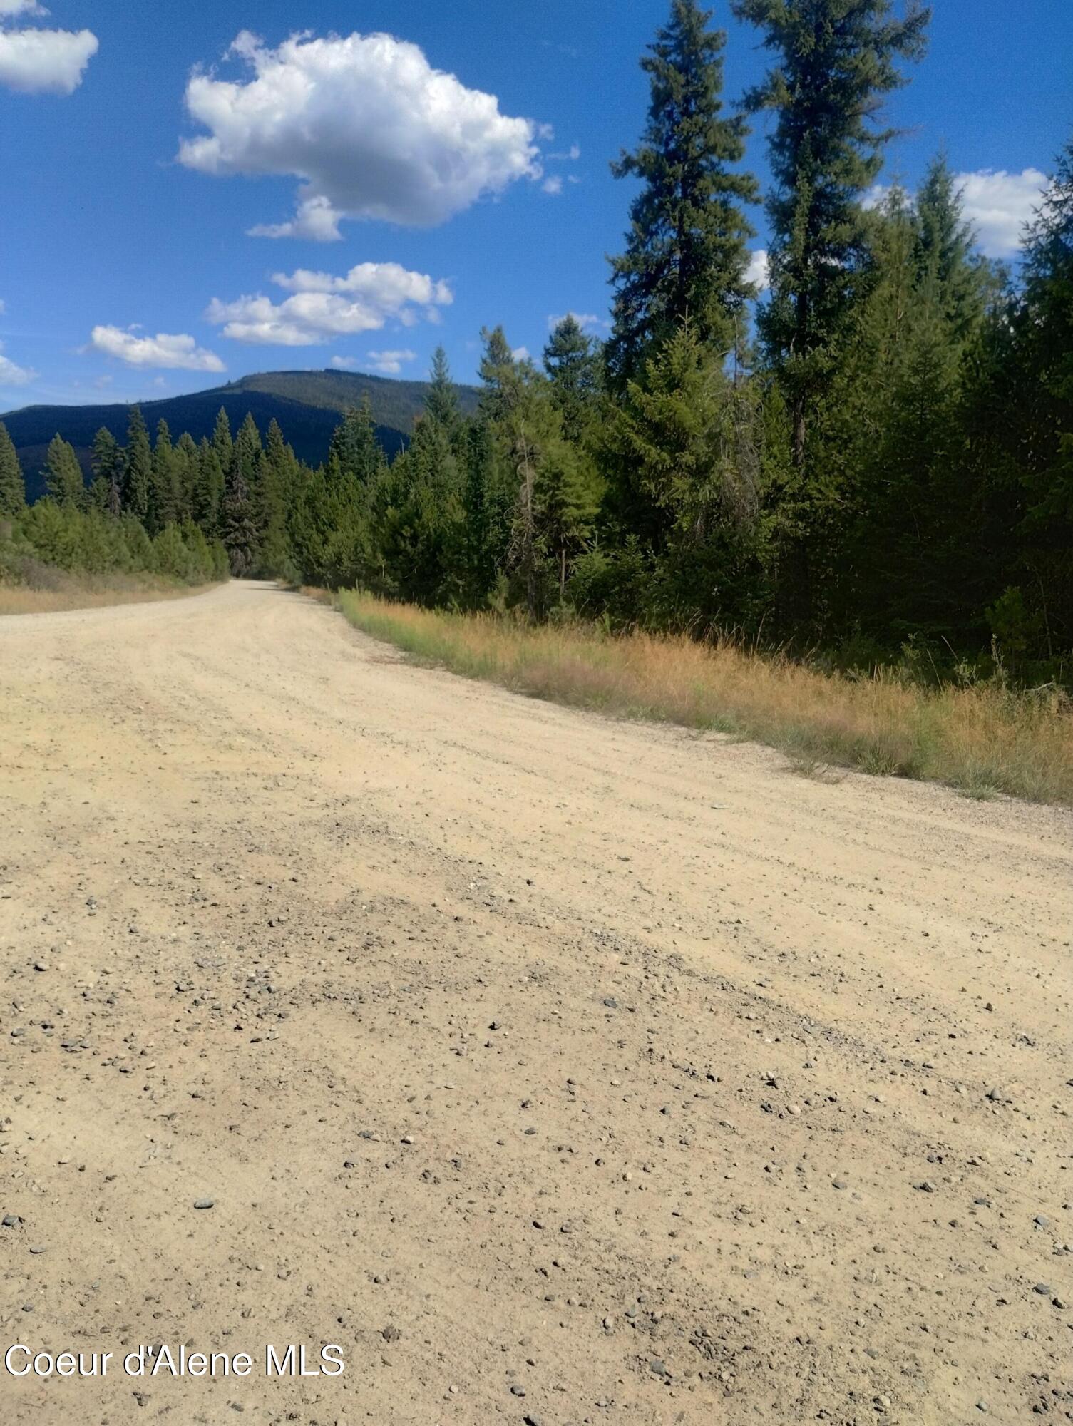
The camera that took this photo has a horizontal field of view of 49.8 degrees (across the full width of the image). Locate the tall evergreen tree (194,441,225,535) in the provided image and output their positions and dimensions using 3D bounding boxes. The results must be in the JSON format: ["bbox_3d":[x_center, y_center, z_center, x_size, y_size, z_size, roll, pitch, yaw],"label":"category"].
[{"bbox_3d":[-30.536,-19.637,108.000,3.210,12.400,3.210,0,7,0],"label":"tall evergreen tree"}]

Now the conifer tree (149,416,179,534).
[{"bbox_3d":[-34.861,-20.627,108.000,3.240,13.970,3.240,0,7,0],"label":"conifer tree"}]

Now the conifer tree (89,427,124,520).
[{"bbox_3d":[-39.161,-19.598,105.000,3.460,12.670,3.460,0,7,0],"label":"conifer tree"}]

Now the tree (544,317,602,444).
[{"bbox_3d":[1.465,-10.316,46.000,2.650,11.010,2.650,0,7,0],"label":"tree"}]

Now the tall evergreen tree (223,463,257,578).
[{"bbox_3d":[-26.952,-17.573,105.000,3.340,10.620,3.340,0,7,0],"label":"tall evergreen tree"}]

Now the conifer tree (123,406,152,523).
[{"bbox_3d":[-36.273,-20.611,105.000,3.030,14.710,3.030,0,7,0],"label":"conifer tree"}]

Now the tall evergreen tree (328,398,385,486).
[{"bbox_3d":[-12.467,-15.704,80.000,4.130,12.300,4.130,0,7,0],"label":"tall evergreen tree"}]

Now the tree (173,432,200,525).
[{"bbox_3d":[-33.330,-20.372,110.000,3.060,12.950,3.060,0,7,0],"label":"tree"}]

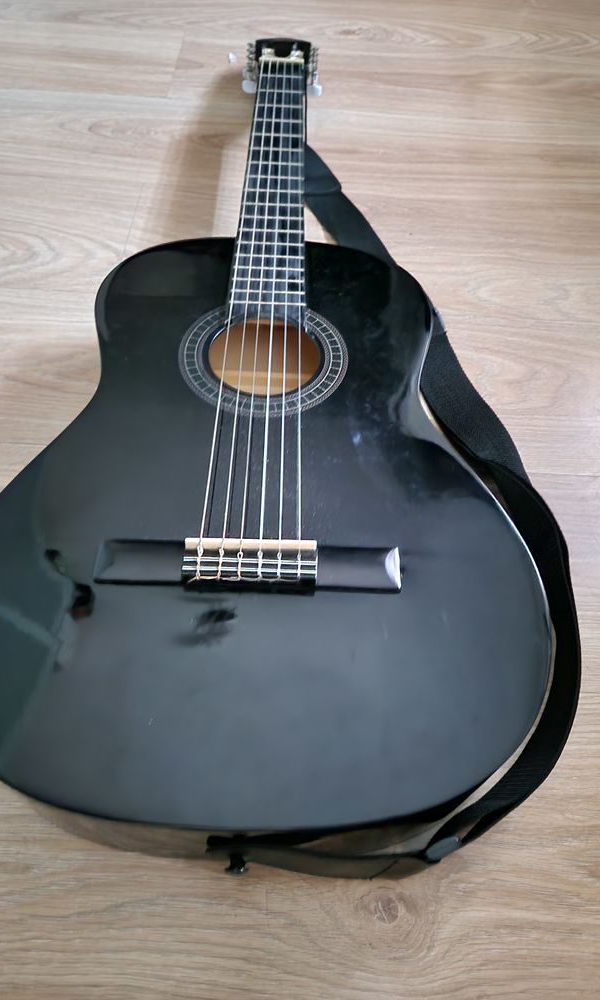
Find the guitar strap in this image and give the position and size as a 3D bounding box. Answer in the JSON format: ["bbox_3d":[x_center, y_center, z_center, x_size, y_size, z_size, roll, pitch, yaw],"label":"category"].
[{"bbox_3d":[0.078,-0.128,0.599,0.255,0.072,0.820,2,57,-1],"label":"guitar strap"}]

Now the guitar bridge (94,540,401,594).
[{"bbox_3d":[-0.031,0.041,0.406,0.187,0.011,0.031,2,57,-1],"label":"guitar bridge"}]

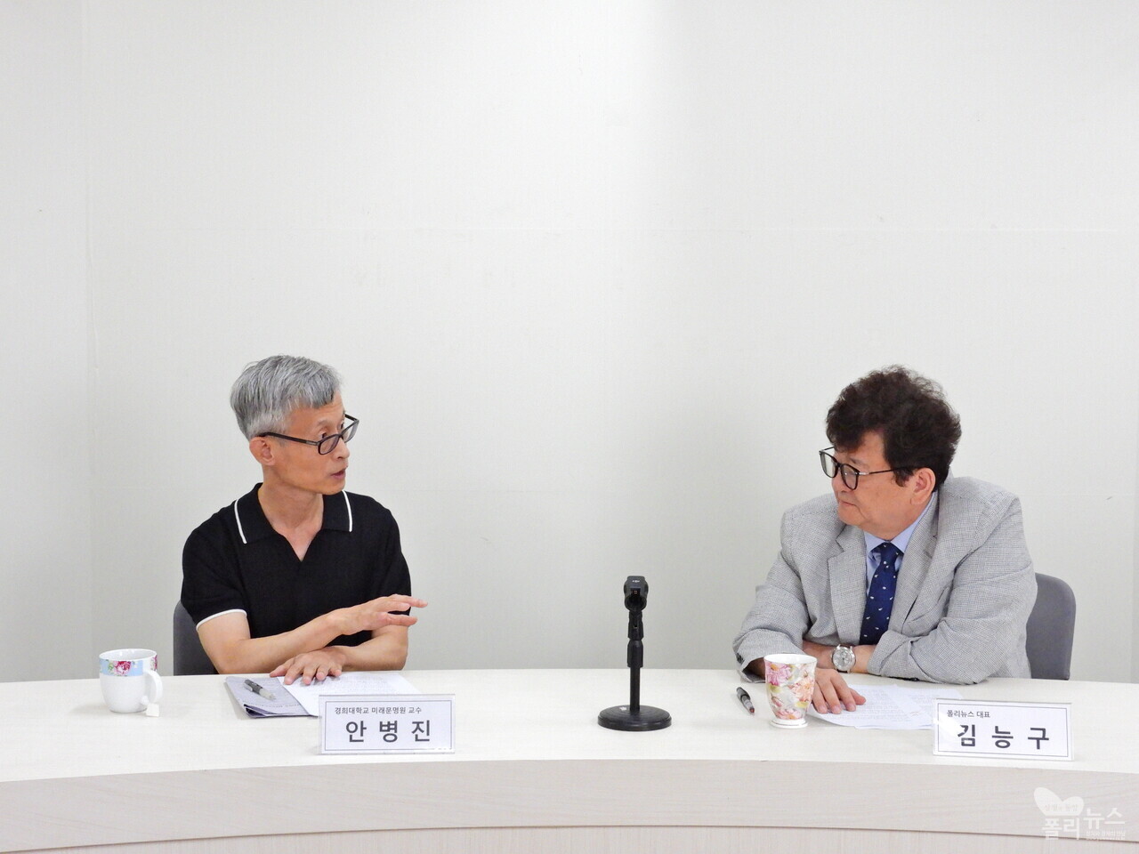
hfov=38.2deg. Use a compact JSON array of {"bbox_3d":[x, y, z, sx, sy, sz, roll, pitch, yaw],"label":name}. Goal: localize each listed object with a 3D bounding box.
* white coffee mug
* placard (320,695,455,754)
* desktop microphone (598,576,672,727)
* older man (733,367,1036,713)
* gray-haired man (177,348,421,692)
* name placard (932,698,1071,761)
[{"bbox_3d":[-0.710,0.416,2.670,0.095,0.091,0.122,-3,5,-45],"label":"white coffee mug"},{"bbox_3d":[-0.266,0.435,2.423,0.195,0.082,0.055,0,3,-2],"label":"placard"},{"bbox_3d":[0.103,0.349,2.590,0.117,0.236,0.117,0,3,0],"label":"desktop microphone"},{"bbox_3d":[0.599,0.541,2.886,0.580,1.280,0.780,1,3,19],"label":"older man"},{"bbox_3d":[-0.486,0.526,2.945,0.510,1.290,0.740,-1,3,-15],"label":"gray-haired man"},{"bbox_3d":[0.632,0.437,2.403,0.197,0.080,0.055,1,3,8],"label":"name placard"}]

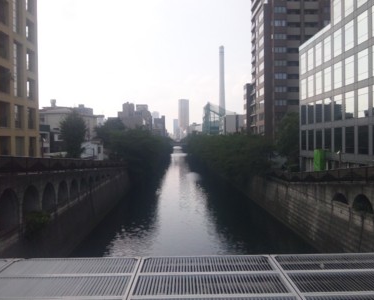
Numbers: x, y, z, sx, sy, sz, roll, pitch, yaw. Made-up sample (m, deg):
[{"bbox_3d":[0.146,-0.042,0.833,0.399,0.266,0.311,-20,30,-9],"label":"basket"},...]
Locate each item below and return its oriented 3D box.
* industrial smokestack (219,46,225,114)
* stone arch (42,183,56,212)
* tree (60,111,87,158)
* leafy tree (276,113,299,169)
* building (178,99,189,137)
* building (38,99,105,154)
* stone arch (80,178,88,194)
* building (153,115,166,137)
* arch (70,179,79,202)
[{"bbox_3d":[53.435,-82.686,555.136,9.300,150.728,9.300,-1,1,-2],"label":"industrial smokestack"},{"bbox_3d":[-10.491,3.687,26.891,0.550,2.475,2.750,-1,1,-2],"label":"stone arch"},{"bbox_3d":[-15.206,-1.092,48.564,3.500,8.381,3.500,-1,1,-2],"label":"tree"},{"bbox_3d":[16.856,-1.483,60.500,4.200,9.533,4.200,-1,1,-2],"label":"leafy tree"},{"bbox_3d":[-12.337,-94.816,1198.378,32.000,147.133,30.000,-1,1,-2],"label":"building"},{"bbox_3d":[-26.735,-3.147,82.675,10.500,12.843,11.500,0,1,24],"label":"building"},{"bbox_3d":[-10.782,3.823,36.992,0.550,1.766,2.700,-1,1,-2],"label":"stone arch"},{"bbox_3d":[-28.754,-18.715,363.996,11.500,32.041,15.000,-1,1,-2],"label":"building"},{"bbox_3d":[-10.684,3.799,33.593,0.550,2.162,2.700,-1,1,-2],"label":"arch"}]

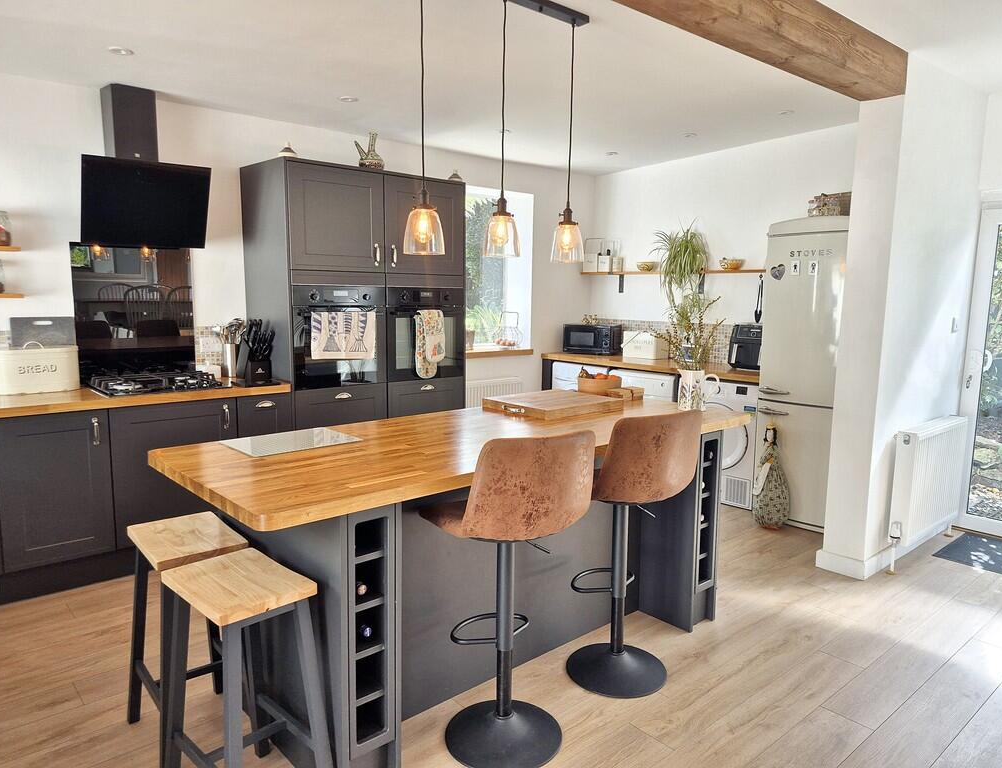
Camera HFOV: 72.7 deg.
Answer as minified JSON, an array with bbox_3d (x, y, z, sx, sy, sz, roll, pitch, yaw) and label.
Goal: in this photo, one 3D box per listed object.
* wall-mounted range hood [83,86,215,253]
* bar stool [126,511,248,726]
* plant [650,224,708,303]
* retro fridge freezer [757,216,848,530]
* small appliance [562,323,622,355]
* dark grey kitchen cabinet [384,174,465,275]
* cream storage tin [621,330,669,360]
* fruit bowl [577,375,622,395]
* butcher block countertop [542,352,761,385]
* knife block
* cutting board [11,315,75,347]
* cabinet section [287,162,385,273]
[{"bbox_3d":[-1.885,-1.118,3.563,0.600,0.808,0.360,-6,10,-42],"label":"wall-mounted range hood"},{"bbox_3d":[-0.984,0.791,2.165,0.322,0.650,0.395,-6,10,-42],"label":"bar stool"},{"bbox_3d":[1.386,-0.932,5.297,0.360,0.610,0.420,-5,9,-38],"label":"plant"},{"bbox_3d":[2.140,-0.067,4.400,0.660,1.880,0.590,-5,9,-38],"label":"retro fridge freezer"},{"bbox_3d":[0.835,-0.388,6.074,0.440,0.255,0.340,3,8,22],"label":"small appliance"},{"bbox_3d":[-0.668,-1.018,4.525,0.630,0.598,0.582,-6,10,-42],"label":"dark grey kitchen cabinet"},{"bbox_3d":[1.203,-0.324,5.628,0.318,0.214,0.200,8,11,44],"label":"cream storage tin"},{"bbox_3d":[0.509,0.010,3.534,0.220,0.115,0.220,0,7,0],"label":"fruit bowl"},{"bbox_3d":[1.272,-0.162,5.449,0.640,0.040,2.085,-6,10,-42],"label":"butcher block countertop"},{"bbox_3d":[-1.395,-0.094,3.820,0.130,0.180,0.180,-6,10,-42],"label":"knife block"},{"bbox_3d":[-2.437,-0.160,3.640,0.285,0.385,0.020,-5,9,-38],"label":"cutting board"},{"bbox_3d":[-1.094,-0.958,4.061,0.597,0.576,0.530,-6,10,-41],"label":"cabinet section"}]

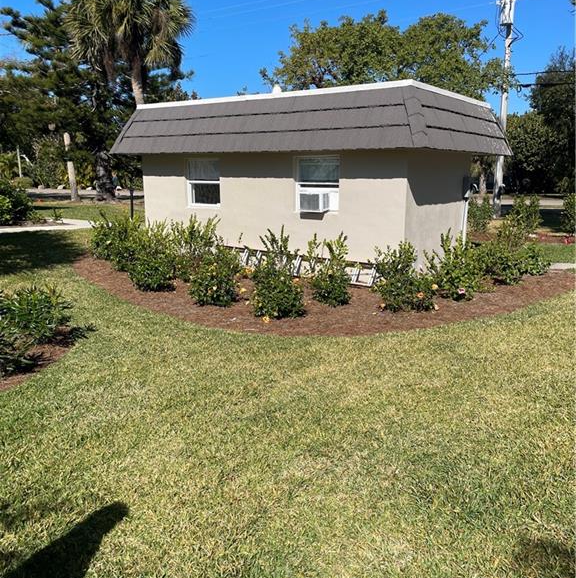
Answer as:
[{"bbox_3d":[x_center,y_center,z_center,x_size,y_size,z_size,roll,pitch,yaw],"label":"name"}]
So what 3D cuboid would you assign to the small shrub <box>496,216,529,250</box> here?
[{"bbox_3d":[4.809,-1.166,12.325,0.750,0.806,0.700,0,12,0],"label":"small shrub"}]

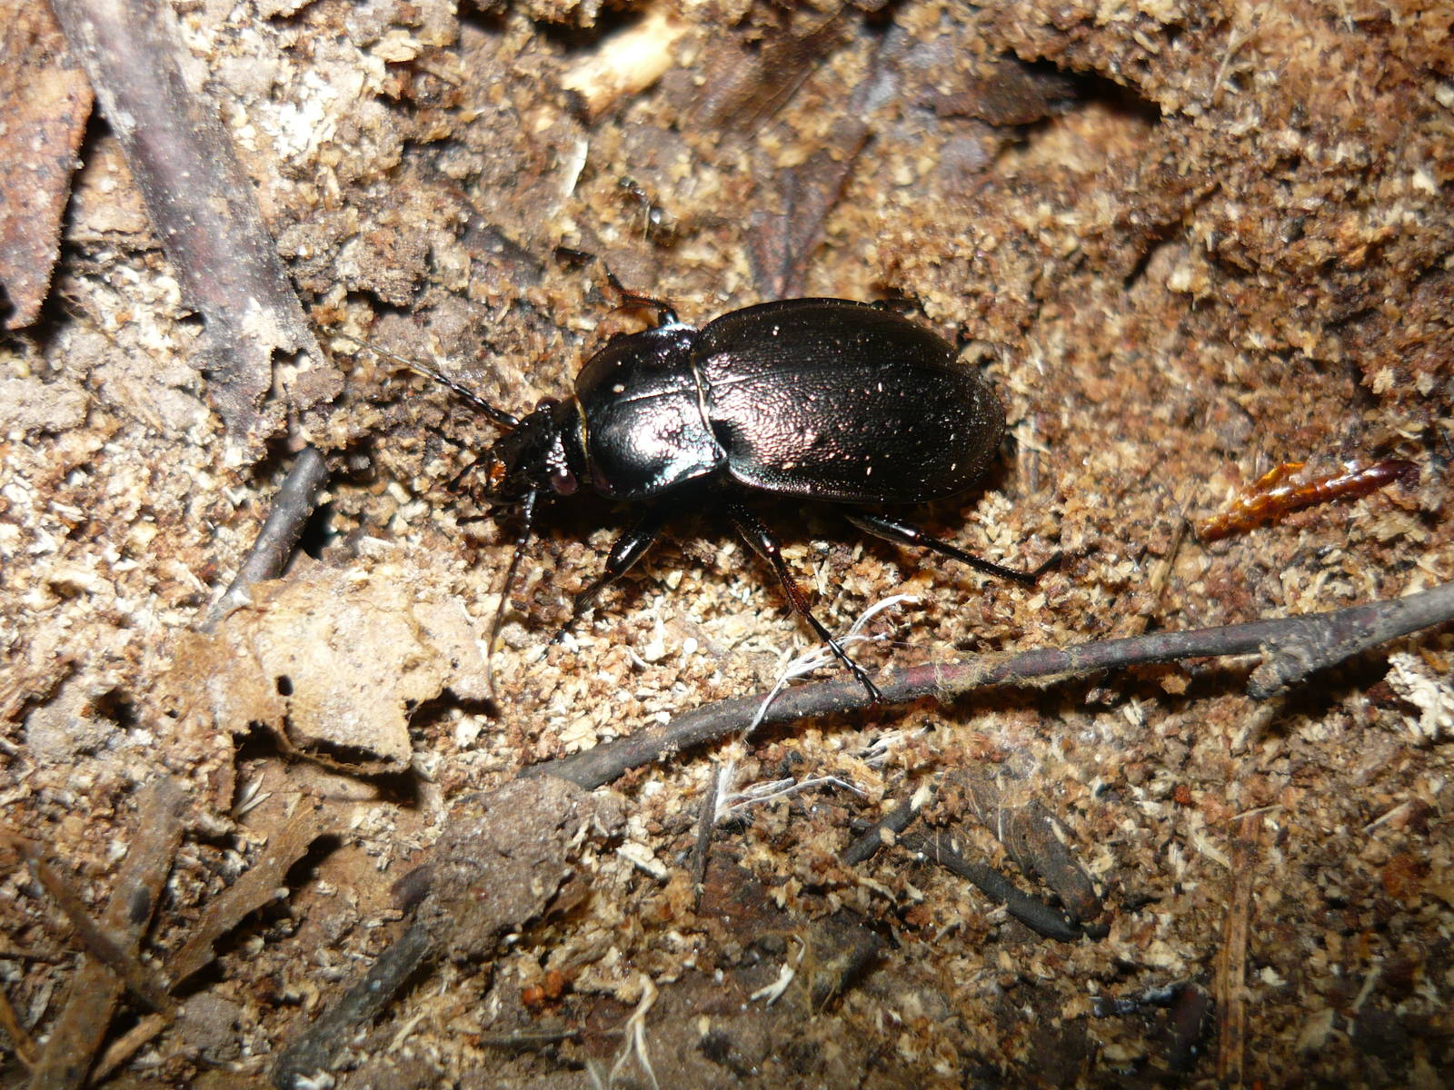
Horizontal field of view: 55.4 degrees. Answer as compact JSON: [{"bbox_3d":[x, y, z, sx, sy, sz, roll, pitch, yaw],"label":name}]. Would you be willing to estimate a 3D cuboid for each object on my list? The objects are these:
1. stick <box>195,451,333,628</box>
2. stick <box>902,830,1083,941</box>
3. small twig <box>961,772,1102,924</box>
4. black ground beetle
[{"bbox_3d":[-0.023,0.000,0.068,0.001,0.001,0.010,21,67,10],"label":"stick"},{"bbox_3d":[0.012,0.015,0.061,0.009,0.001,0.001,26,68,12],"label":"stick"},{"bbox_3d":[0.013,0.013,0.062,0.002,0.001,0.008,-37,70,-16],"label":"small twig"},{"bbox_3d":[-0.001,-0.003,0.065,0.031,0.009,0.021,-7,65,-3],"label":"black ground beetle"}]

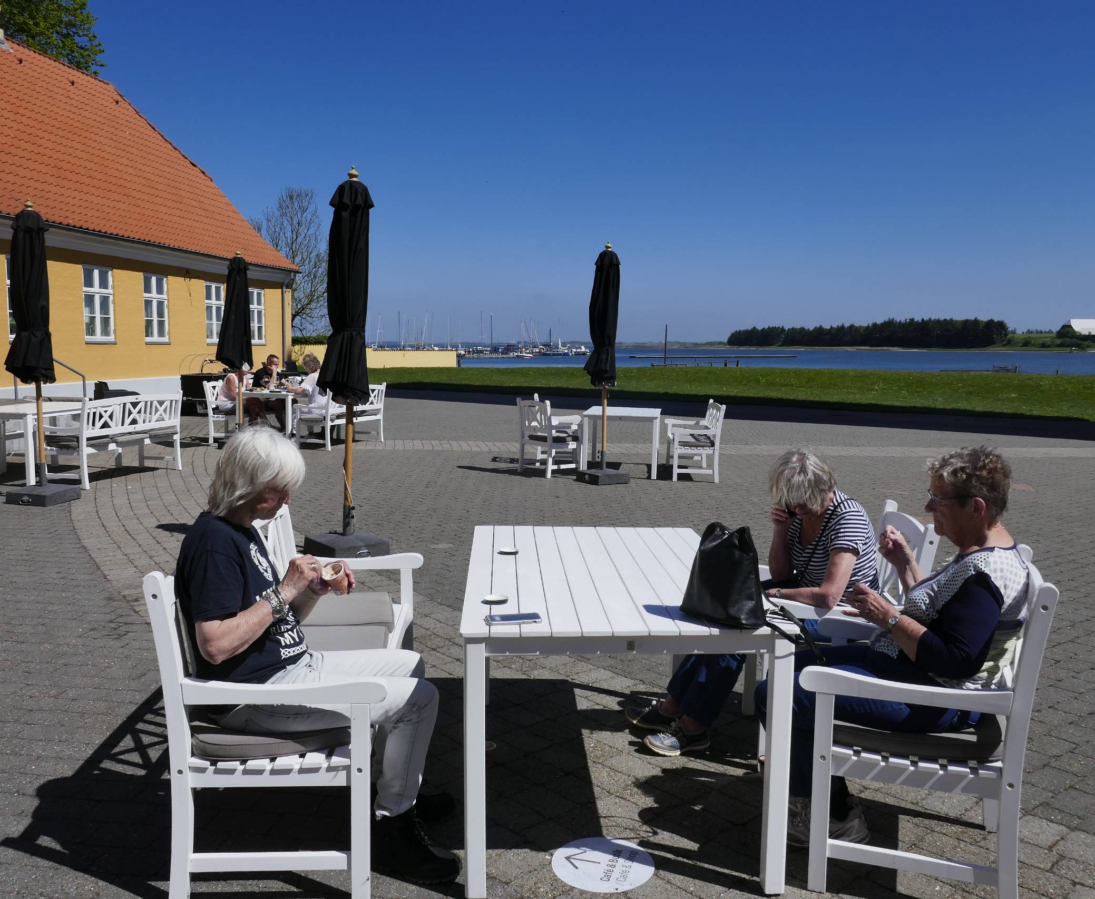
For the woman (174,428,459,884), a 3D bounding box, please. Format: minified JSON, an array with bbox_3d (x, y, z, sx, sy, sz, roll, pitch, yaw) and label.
[{"bbox_3d":[-0.638,0.563,2.686,0.800,1.240,0.500,1,6,2],"label":"woman"}]

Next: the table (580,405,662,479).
[{"bbox_3d":[0.959,-0.106,11.805,0.900,0.745,1.410,1,7,8],"label":"table"}]

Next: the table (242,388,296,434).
[{"bbox_3d":[-3.982,-0.499,14.483,0.920,0.740,1.430,2,6,13],"label":"table"}]

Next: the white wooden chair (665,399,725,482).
[{"bbox_3d":[1.795,-0.149,11.588,0.630,0.905,1.440,1,6,4],"label":"white wooden chair"}]

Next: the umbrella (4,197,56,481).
[{"bbox_3d":[-4.917,-0.981,8.924,0.470,2.680,0.470,-3,7,-29],"label":"umbrella"}]

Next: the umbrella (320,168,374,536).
[{"bbox_3d":[-1.421,-0.678,6.744,0.380,2.640,0.370,2,6,0],"label":"umbrella"}]

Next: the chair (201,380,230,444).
[{"bbox_3d":[-4.671,-0.568,13.912,0.630,0.910,0.585,1,7,7],"label":"chair"}]

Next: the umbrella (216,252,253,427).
[{"bbox_3d":[-4.356,-1.446,13.184,0.500,2.630,0.480,0,6,0],"label":"umbrella"}]

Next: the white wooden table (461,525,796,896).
[{"bbox_3d":[0.186,0.770,3.200,0.900,0.740,1.430,1,6,-3],"label":"white wooden table"}]

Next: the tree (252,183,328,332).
[{"bbox_3d":[-13.945,-9.230,51.328,4.900,9.960,4.900,1,6,0],"label":"tree"}]

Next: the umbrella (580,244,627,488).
[{"bbox_3d":[0.659,-1.030,10.751,0.460,2.680,0.460,1,6,3],"label":"umbrella"}]

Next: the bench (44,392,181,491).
[{"bbox_3d":[-4.696,-0.147,10.170,0.630,0.910,1.590,2,7,13],"label":"bench"}]

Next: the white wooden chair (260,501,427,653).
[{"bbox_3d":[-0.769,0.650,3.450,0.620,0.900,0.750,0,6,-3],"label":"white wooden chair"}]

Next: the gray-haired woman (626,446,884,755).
[{"bbox_3d":[0.772,0.552,3.478,0.820,1.130,0.560,-1,6,-17],"label":"gray-haired woman"}]

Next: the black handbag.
[{"bbox_3d":[0.495,0.326,2.573,0.135,0.270,0.235,-6,9,-42],"label":"black handbag"}]

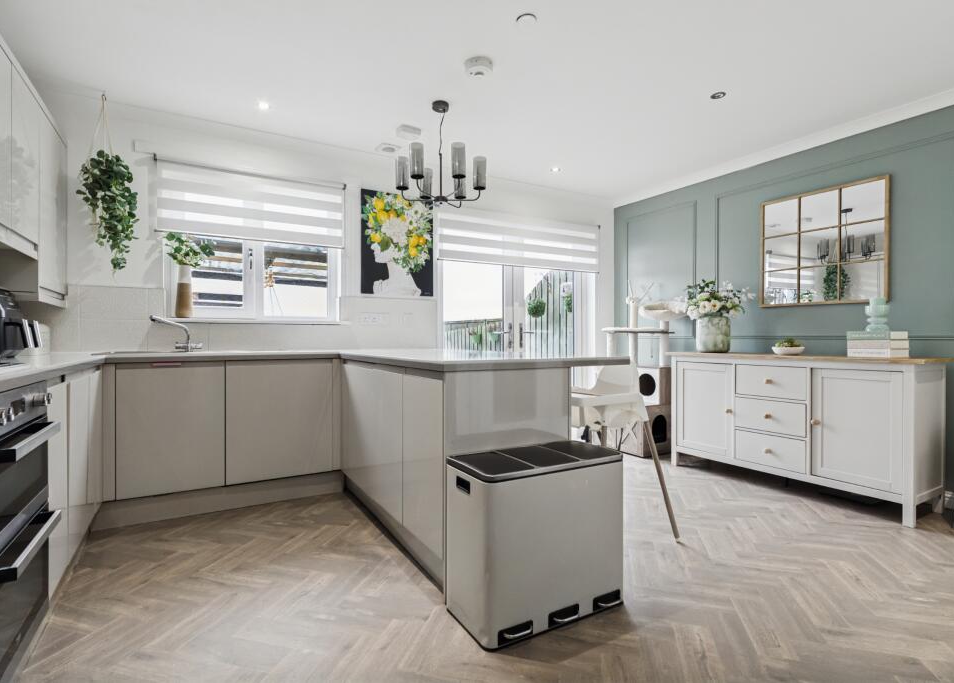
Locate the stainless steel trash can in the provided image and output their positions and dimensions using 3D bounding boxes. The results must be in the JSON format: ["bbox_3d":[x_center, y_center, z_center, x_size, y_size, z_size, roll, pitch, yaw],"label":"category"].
[{"bbox_3d":[0.229,0.719,1.727,0.605,0.578,0.285,0,0,-29],"label":"stainless steel trash can"}]

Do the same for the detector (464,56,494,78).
[{"bbox_3d":[0.013,-1.411,2.358,0.142,0.048,0.142,0,0,0],"label":"detector"}]

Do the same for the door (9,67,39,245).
[{"bbox_3d":[-2.053,-0.811,2.056,0.022,0.679,0.395,0,0,-32],"label":"door"}]

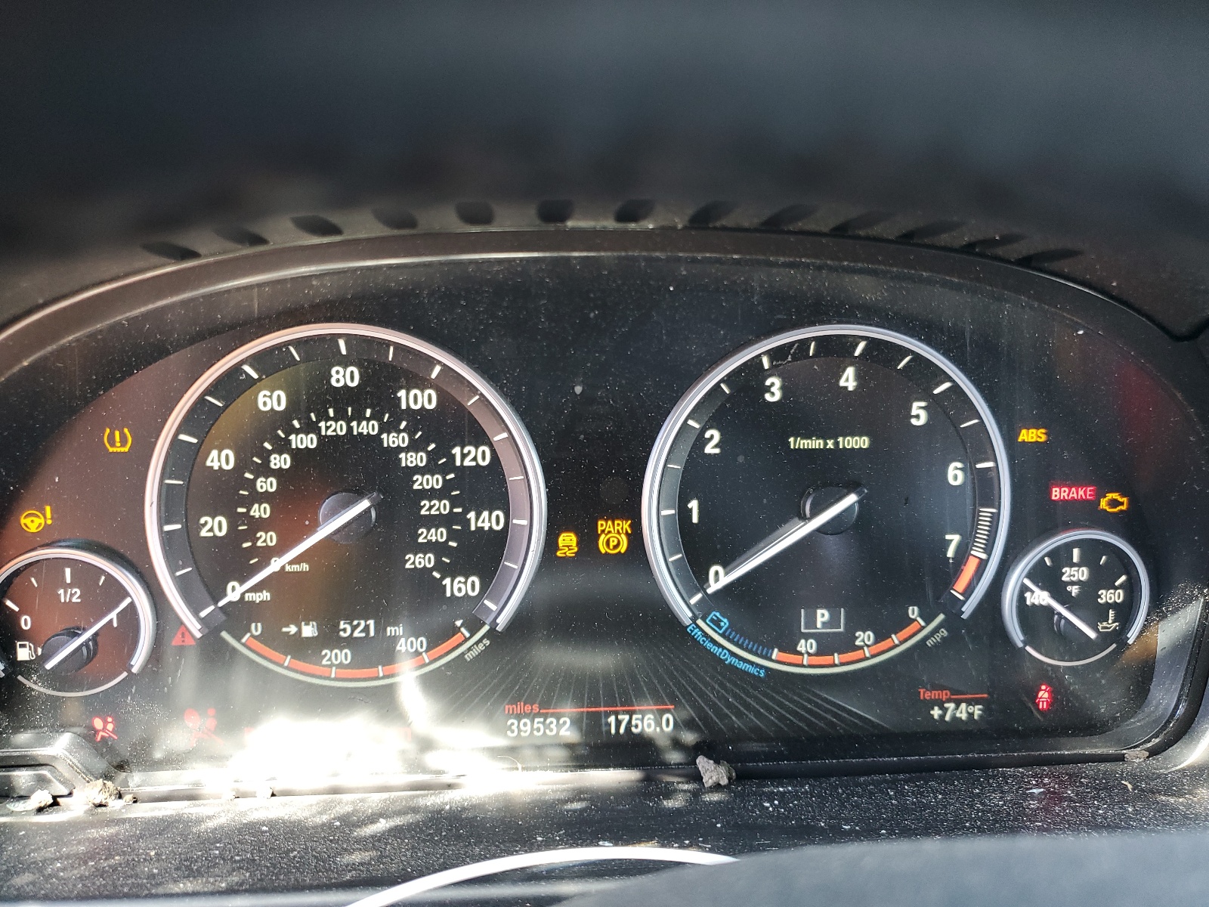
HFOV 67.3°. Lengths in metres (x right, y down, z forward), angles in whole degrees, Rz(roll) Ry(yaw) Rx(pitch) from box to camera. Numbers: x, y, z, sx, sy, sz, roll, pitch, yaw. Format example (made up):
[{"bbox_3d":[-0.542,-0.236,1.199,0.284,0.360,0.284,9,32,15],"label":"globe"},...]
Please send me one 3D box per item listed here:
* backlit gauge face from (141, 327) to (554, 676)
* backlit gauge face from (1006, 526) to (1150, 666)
[{"bbox_3d":[-0.070,0.016,0.246,0.104,0.101,0.016,-1,7,-5],"label":"backlit gauge face"},{"bbox_3d":[0.140,0.043,0.268,0.043,0.042,0.012,-1,7,-5],"label":"backlit gauge face"}]

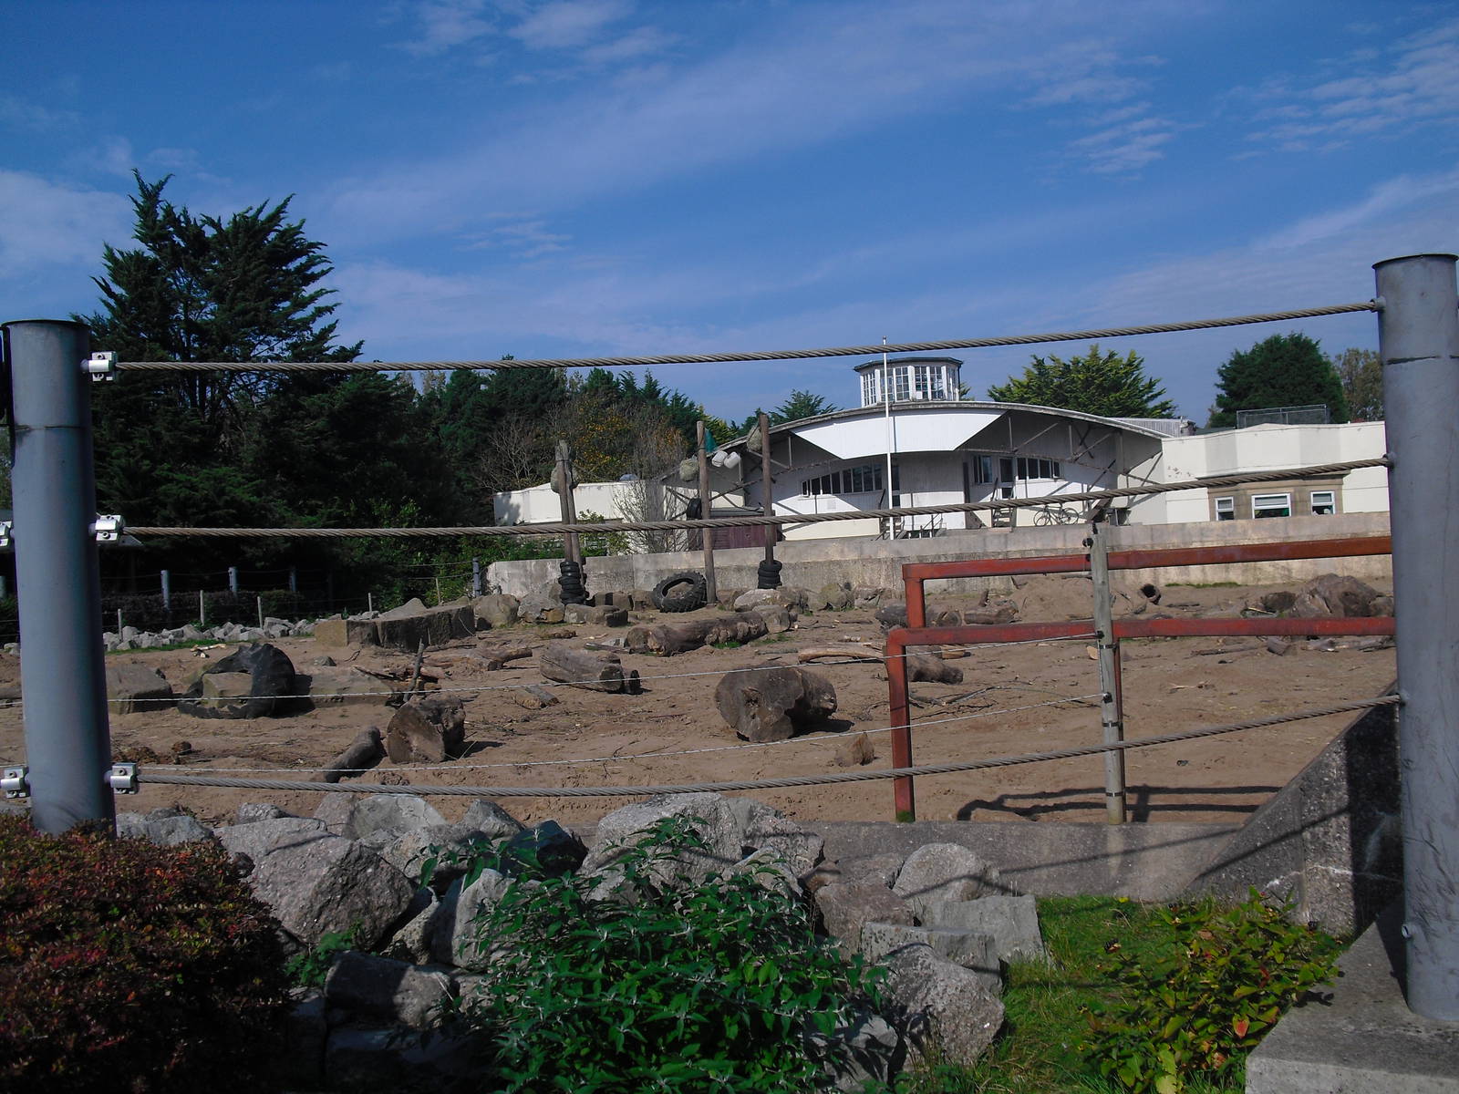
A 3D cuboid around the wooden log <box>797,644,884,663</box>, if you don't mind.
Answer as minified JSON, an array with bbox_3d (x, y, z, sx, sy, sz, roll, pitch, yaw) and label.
[{"bbox_3d":[1.403,1.308,18.833,1.100,0.200,0.250,-3,1,-3],"label":"wooden log"}]

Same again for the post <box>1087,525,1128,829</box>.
[{"bbox_3d":[2.382,0.786,9.550,0.110,1.900,0.110,-3,1,0],"label":"post"}]

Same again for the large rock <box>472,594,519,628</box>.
[{"bbox_3d":[-4.463,1.200,29.010,0.900,0.680,0.800,-3,1,-9],"label":"large rock"}]

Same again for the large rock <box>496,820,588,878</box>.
[{"bbox_3d":[-1.199,1.949,9.700,0.560,0.380,0.450,-3,1,0],"label":"large rock"}]

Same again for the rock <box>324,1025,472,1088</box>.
[{"bbox_3d":[-1.153,1.817,5.300,0.530,0.300,0.420,-3,1,-12],"label":"rock"}]

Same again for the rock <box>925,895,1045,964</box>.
[{"bbox_3d":[1.335,2.010,7.950,0.620,0.380,0.420,-3,1,-6],"label":"rock"}]

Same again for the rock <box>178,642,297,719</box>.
[{"bbox_3d":[-5.219,1.445,16.100,1.120,0.750,0.800,-3,0,0],"label":"rock"}]

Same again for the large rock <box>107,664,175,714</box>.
[{"bbox_3d":[-6.790,1.589,17.017,0.800,0.480,0.950,-3,1,-2],"label":"large rock"}]

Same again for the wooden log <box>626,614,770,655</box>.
[{"bbox_3d":[-0.416,1.226,22.190,0.500,0.440,2.541,-2,1,41],"label":"wooden log"}]

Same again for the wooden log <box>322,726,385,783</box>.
[{"bbox_3d":[-2.905,1.613,11.766,0.200,0.210,1.257,-3,1,1],"label":"wooden log"}]

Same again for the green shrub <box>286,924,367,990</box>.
[{"bbox_3d":[-2.077,2.106,7.800,0.380,0.310,0.300,-3,1,0],"label":"green shrub"}]

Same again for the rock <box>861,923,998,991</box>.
[{"bbox_3d":[0.968,1.988,7.300,0.660,0.330,0.420,-3,1,-9],"label":"rock"}]

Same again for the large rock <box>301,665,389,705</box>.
[{"bbox_3d":[-4.335,1.586,17.100,0.950,0.320,0.750,-3,0,0],"label":"large rock"}]

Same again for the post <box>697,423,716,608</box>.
[{"bbox_3d":[-0.571,-0.871,38.000,0.220,4.620,0.220,-4,1,0],"label":"post"}]

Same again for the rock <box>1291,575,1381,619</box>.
[{"bbox_3d":[10.680,0.893,26.700,1.450,0.760,1.050,-3,1,0],"label":"rock"}]

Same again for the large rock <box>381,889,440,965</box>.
[{"bbox_3d":[-1.749,2.079,8.300,0.340,0.400,0.340,-3,1,0],"label":"large rock"}]

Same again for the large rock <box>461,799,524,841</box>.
[{"bbox_3d":[-1.356,1.578,8.700,0.380,0.280,0.330,-3,1,-9],"label":"large rock"}]

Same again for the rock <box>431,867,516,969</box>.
[{"bbox_3d":[-1.061,1.557,6.350,0.340,0.390,0.370,-3,0,0],"label":"rock"}]

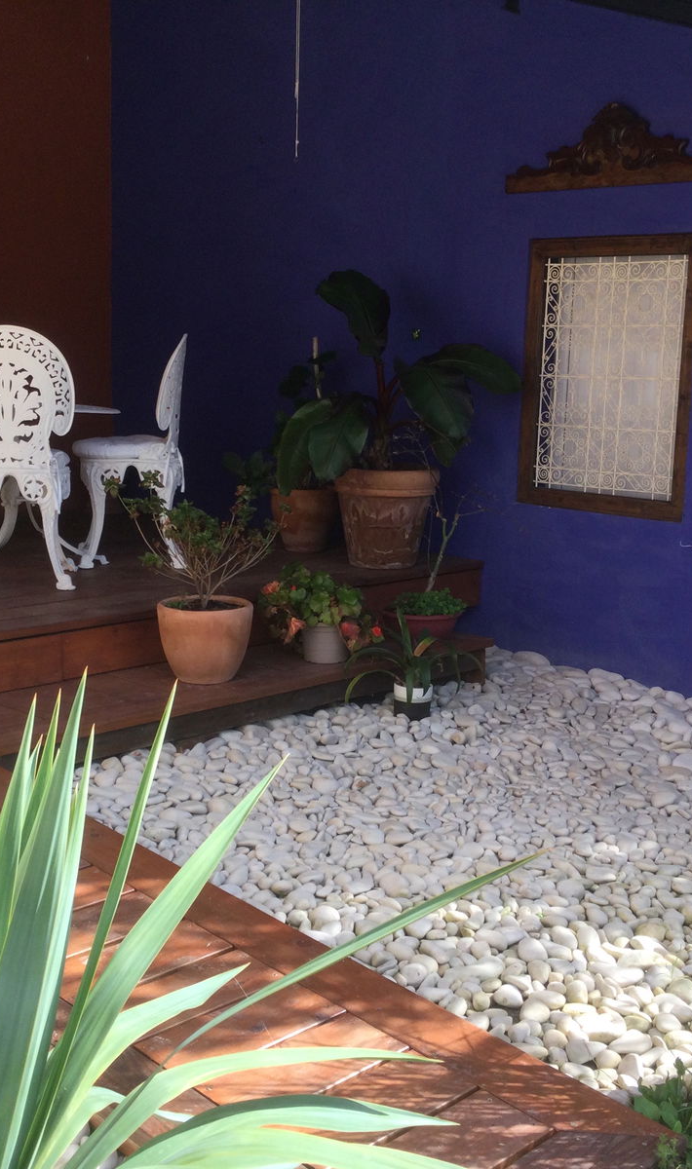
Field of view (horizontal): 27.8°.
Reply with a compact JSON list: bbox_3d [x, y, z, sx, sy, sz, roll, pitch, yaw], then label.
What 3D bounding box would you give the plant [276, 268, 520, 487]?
[{"bbox_3d":[0.133,-0.765,5.307,0.840,0.845,0.660,11,13,42],"label":"plant"}]

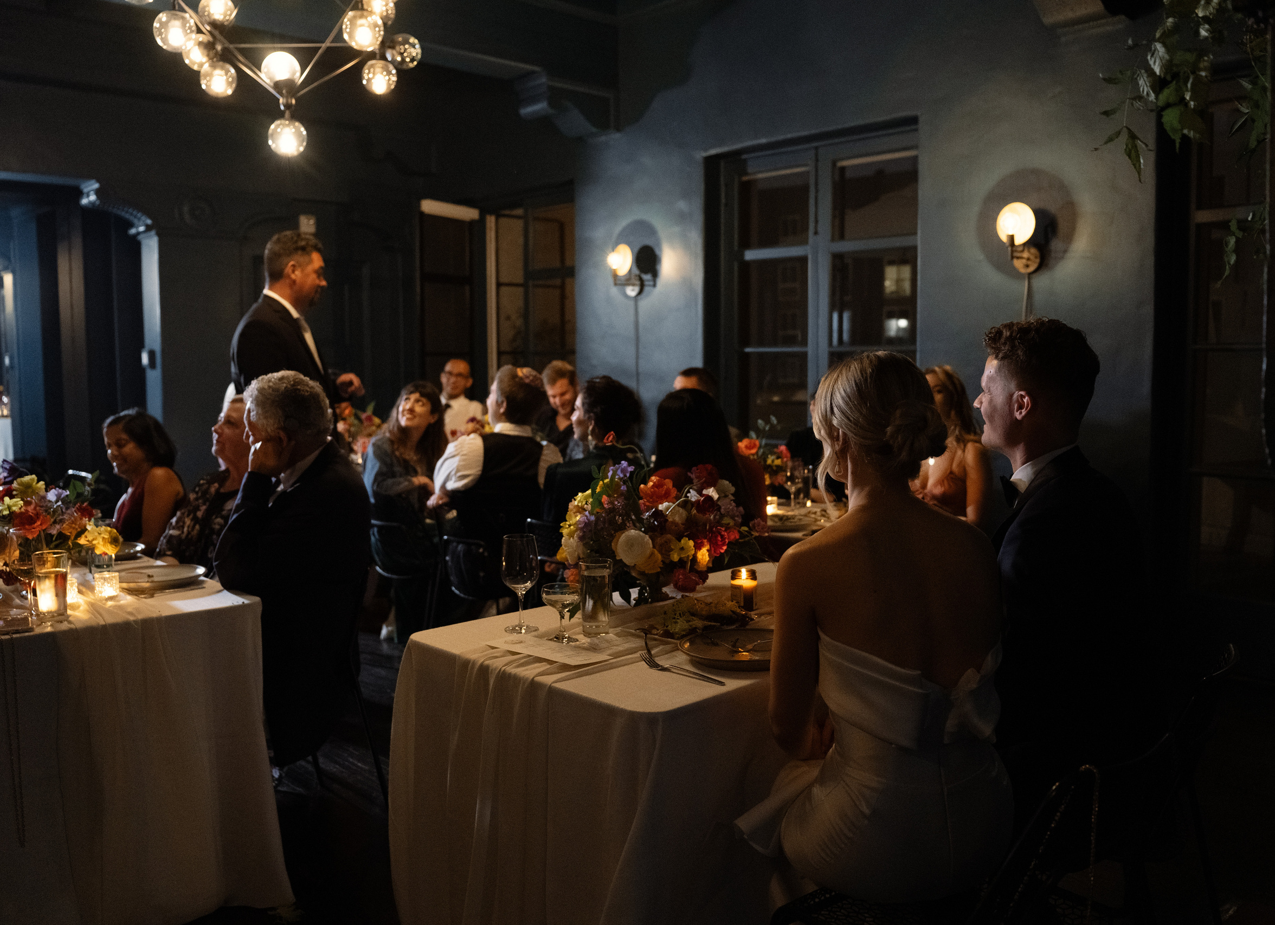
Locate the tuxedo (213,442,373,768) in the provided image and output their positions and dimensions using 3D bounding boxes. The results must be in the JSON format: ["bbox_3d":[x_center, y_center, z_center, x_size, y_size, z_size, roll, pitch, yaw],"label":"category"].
[{"bbox_3d":[-0.981,0.422,2.882,0.620,0.930,0.530,-2,6,-22],"label":"tuxedo"}]

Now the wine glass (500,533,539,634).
[{"bbox_3d":[-0.258,0.261,2.355,0.083,0.212,0.083,0,5,0],"label":"wine glass"}]

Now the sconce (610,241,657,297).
[{"bbox_3d":[-0.076,-1.178,6.610,0.200,0.330,0.200,-5,7,-43],"label":"sconce"}]

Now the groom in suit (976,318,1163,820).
[{"bbox_3d":[0.675,0.429,2.155,0.720,1.410,0.520,4,6,39],"label":"groom in suit"}]

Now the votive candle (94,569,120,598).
[{"bbox_3d":[-1.349,0.304,2.743,0.068,0.068,0.068,0,5,0],"label":"votive candle"}]

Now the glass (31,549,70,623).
[{"bbox_3d":[-1.315,0.276,2.420,0.072,0.146,0.072,0,5,0],"label":"glass"}]

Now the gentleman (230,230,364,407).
[{"bbox_3d":[-1.149,0.112,3.668,0.460,1.800,0.540,-1,5,-5],"label":"gentleman"}]

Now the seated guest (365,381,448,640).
[{"bbox_3d":[-0.976,0.270,4.864,0.720,1.280,0.500,3,6,30],"label":"seated guest"}]

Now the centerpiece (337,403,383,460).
[{"bbox_3d":[-1.629,-0.157,6.301,0.400,0.390,0.400,-5,7,-44],"label":"centerpiece"}]

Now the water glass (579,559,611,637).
[{"bbox_3d":[-0.089,0.284,2.281,0.067,0.152,0.067,0,5,0],"label":"water glass"}]

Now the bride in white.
[{"bbox_3d":[0.337,0.474,1.963,0.450,1.330,0.720,-4,7,-37],"label":"bride in white"}]

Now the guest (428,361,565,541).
[{"bbox_3d":[-0.559,0.271,4.293,0.520,1.310,0.700,-5,7,-43],"label":"guest"}]

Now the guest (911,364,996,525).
[{"bbox_3d":[1.115,0.293,4.244,0.650,1.320,0.480,-4,6,-35],"label":"guest"}]

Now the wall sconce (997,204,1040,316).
[{"bbox_3d":[1.589,-0.846,4.507,0.170,0.480,0.165,-5,7,-44],"label":"wall sconce"}]

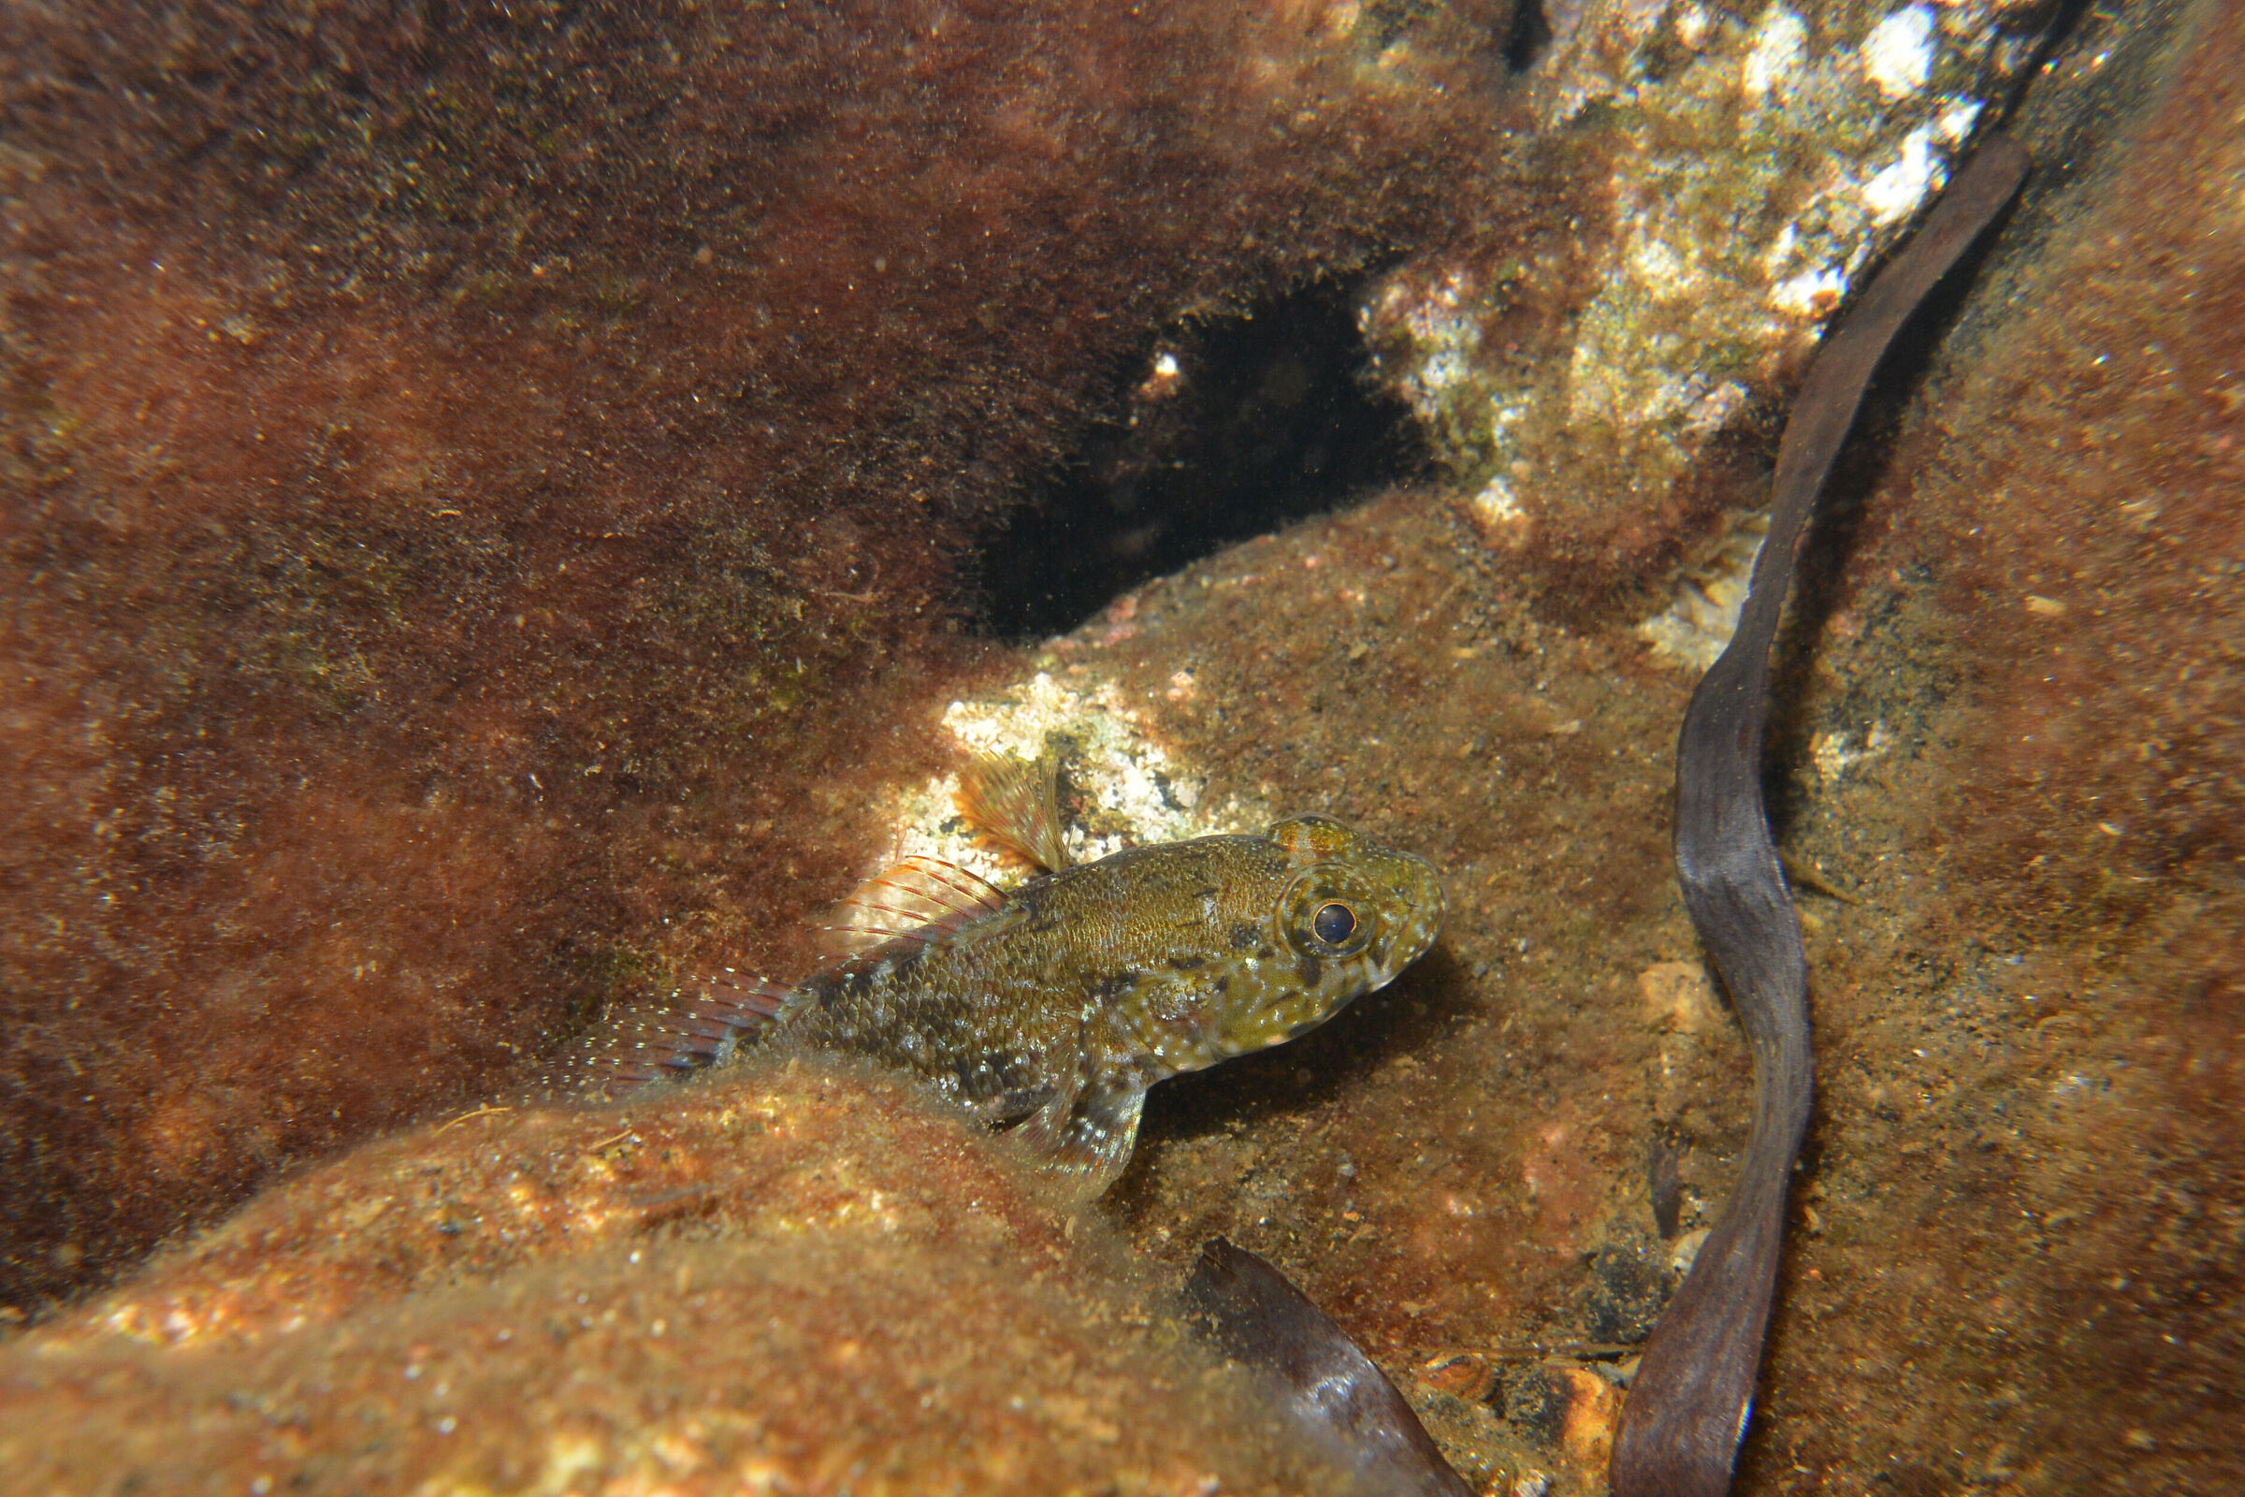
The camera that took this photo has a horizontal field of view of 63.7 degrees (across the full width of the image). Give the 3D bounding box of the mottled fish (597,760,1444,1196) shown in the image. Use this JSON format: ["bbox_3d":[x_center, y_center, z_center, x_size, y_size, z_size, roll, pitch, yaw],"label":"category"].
[{"bbox_3d":[-0.017,0.025,0.162,0.098,0.027,0.033,-17,42,7],"label":"mottled fish"}]

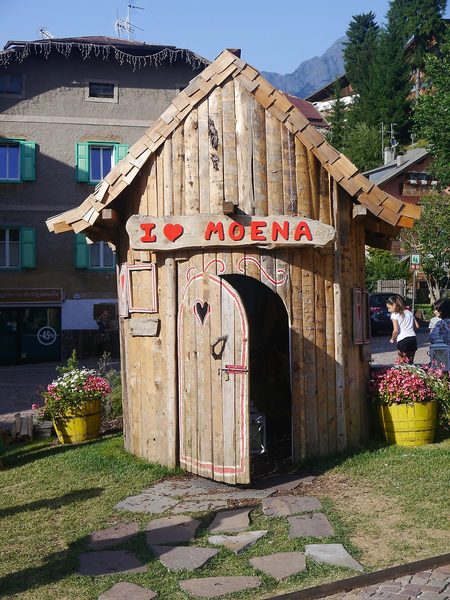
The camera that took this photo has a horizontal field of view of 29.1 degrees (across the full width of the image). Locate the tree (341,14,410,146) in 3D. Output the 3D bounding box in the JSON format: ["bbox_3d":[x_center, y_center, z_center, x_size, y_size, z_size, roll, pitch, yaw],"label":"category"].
[{"bbox_3d":[11.362,-16.462,65.000,4.800,10.300,4.800,0,0,0],"label":"tree"}]

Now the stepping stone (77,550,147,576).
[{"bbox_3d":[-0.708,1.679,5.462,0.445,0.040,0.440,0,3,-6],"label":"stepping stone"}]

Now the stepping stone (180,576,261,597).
[{"bbox_3d":[-0.024,1.596,4.814,0.467,0.045,0.294,-2,3,-31],"label":"stepping stone"}]

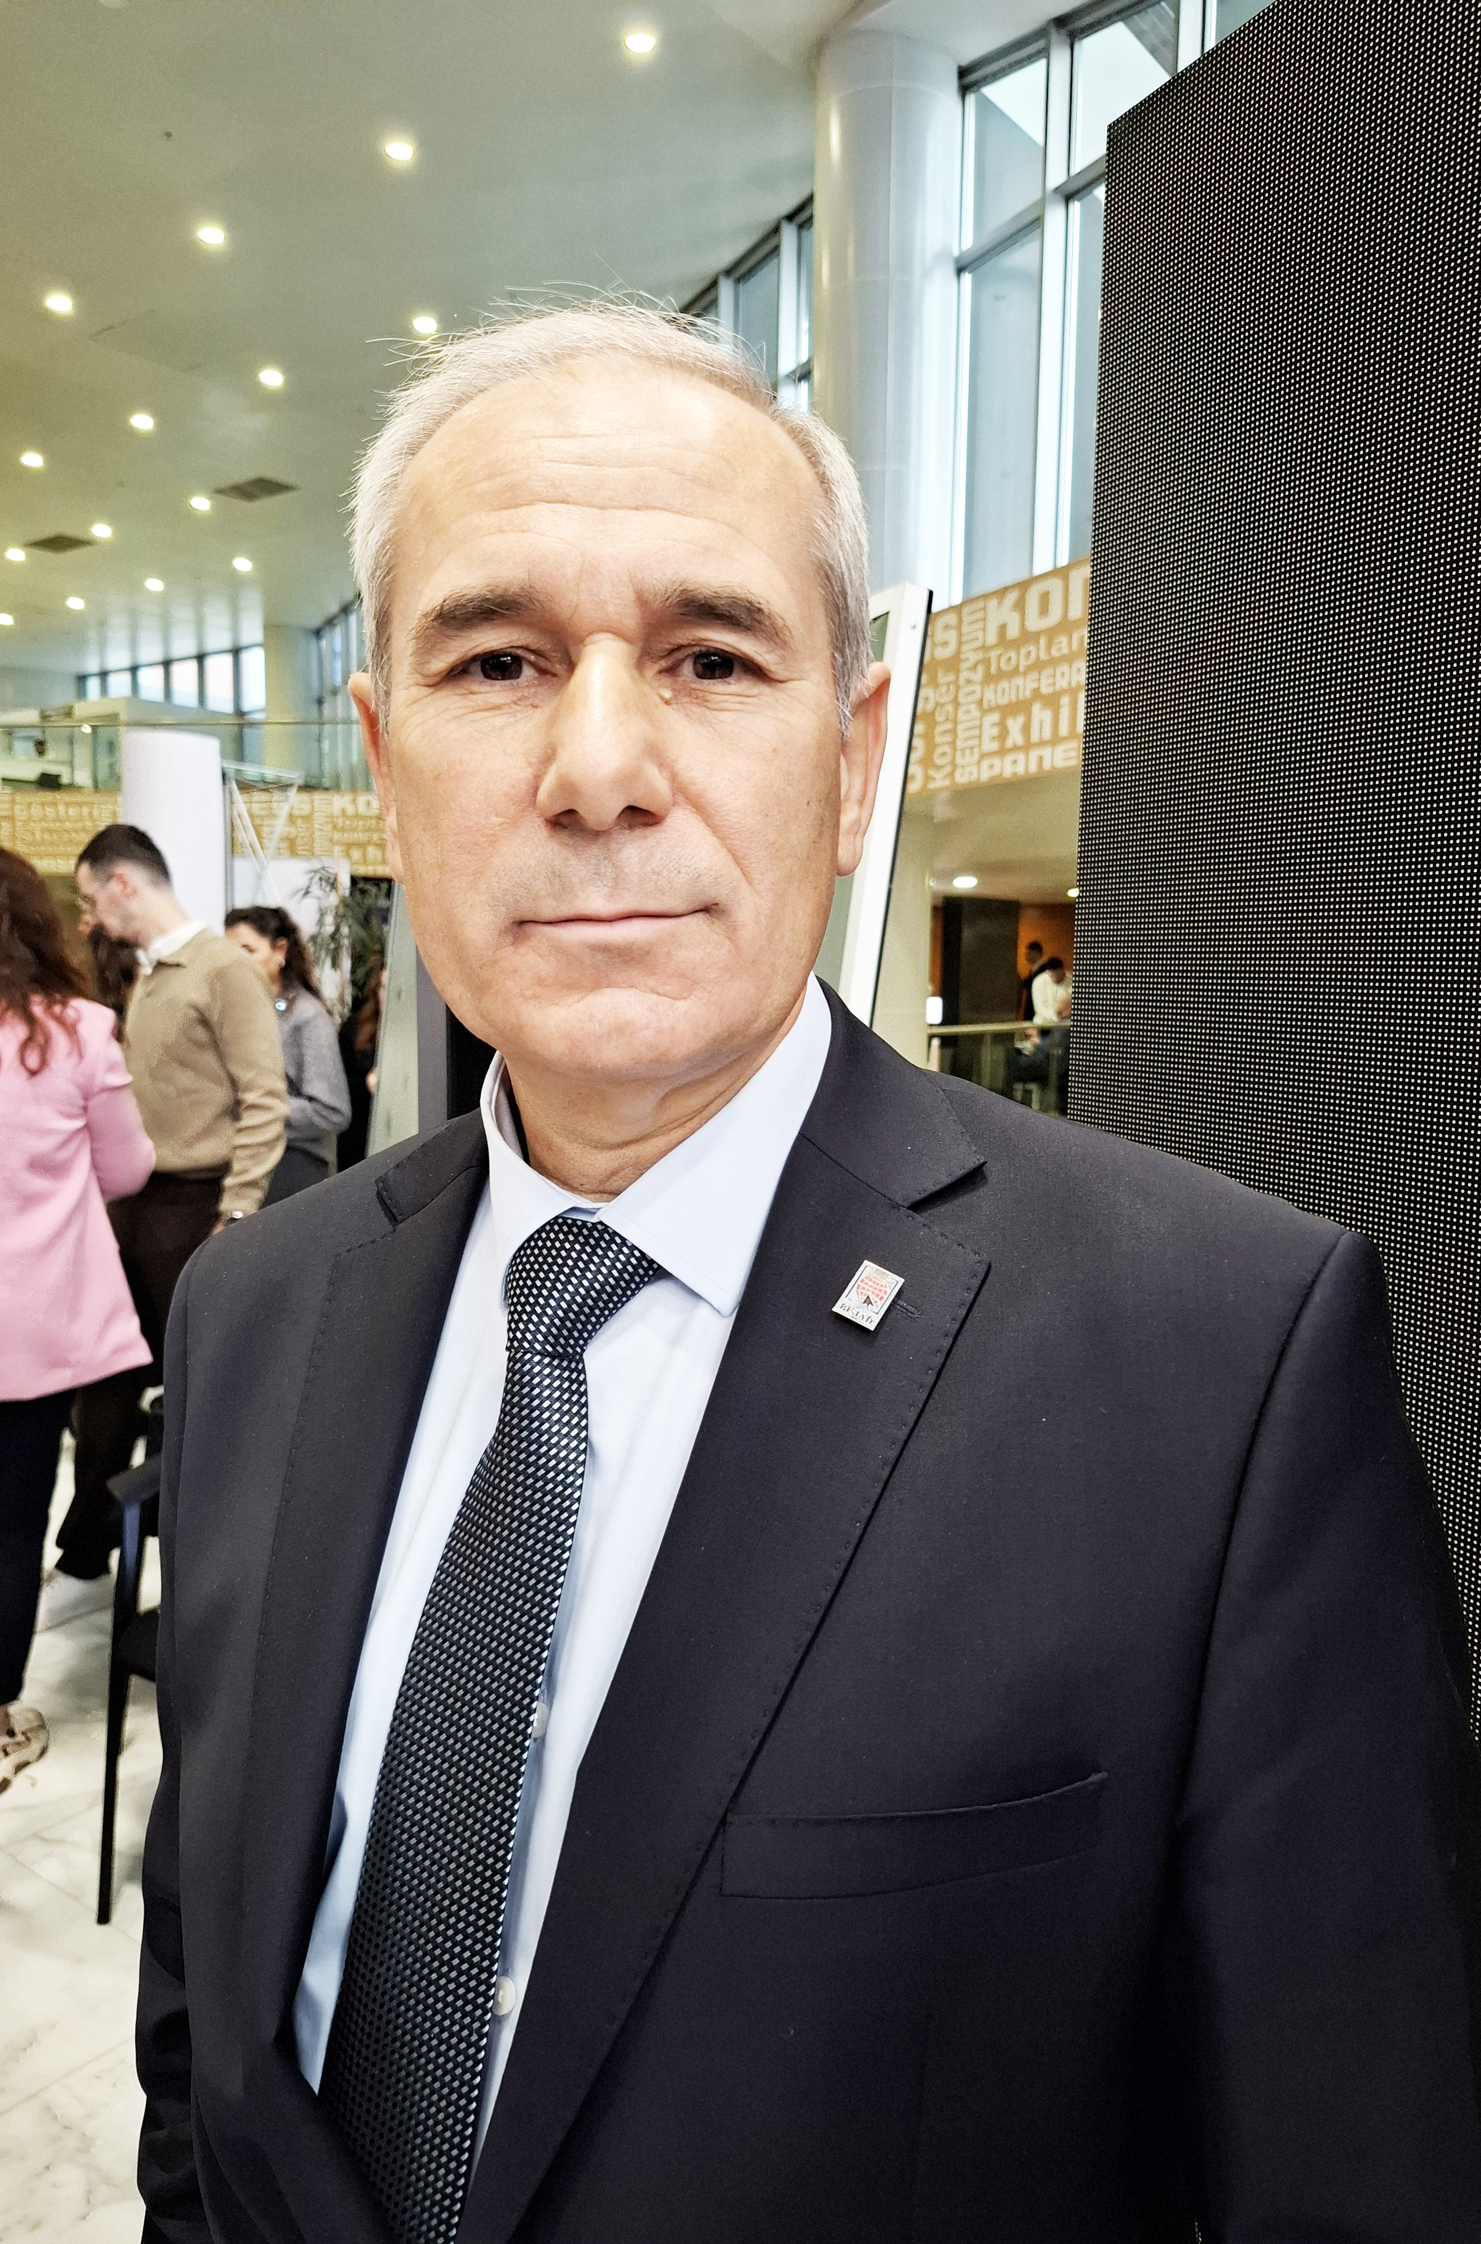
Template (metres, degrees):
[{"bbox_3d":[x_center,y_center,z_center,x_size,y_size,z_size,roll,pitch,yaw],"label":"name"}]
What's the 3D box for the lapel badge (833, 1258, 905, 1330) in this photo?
[{"bbox_3d":[0.044,0.060,0.515,0.015,0.022,0.003,30,-16,10],"label":"lapel badge"}]

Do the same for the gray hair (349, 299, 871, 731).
[{"bbox_3d":[-0.046,-0.204,0.542,0.182,0.172,0.187,0,6,-5],"label":"gray hair"}]

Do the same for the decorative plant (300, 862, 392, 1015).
[{"bbox_3d":[-1.427,-0.082,5.696,0.650,1.803,0.600,1,6,0],"label":"decorative plant"}]

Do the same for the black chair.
[{"bbox_3d":[-0.616,0.777,2.364,0.570,0.820,0.570,2,6,17],"label":"black chair"}]

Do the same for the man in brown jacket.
[{"bbox_3d":[-1.322,0.195,3.426,0.420,1.750,0.520,-2,7,-22],"label":"man in brown jacket"}]

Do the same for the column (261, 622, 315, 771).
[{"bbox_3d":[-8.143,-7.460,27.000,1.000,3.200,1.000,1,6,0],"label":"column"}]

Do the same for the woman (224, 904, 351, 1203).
[{"bbox_3d":[-1.345,0.157,4.435,0.360,1.598,0.460,-1,6,-17],"label":"woman"}]

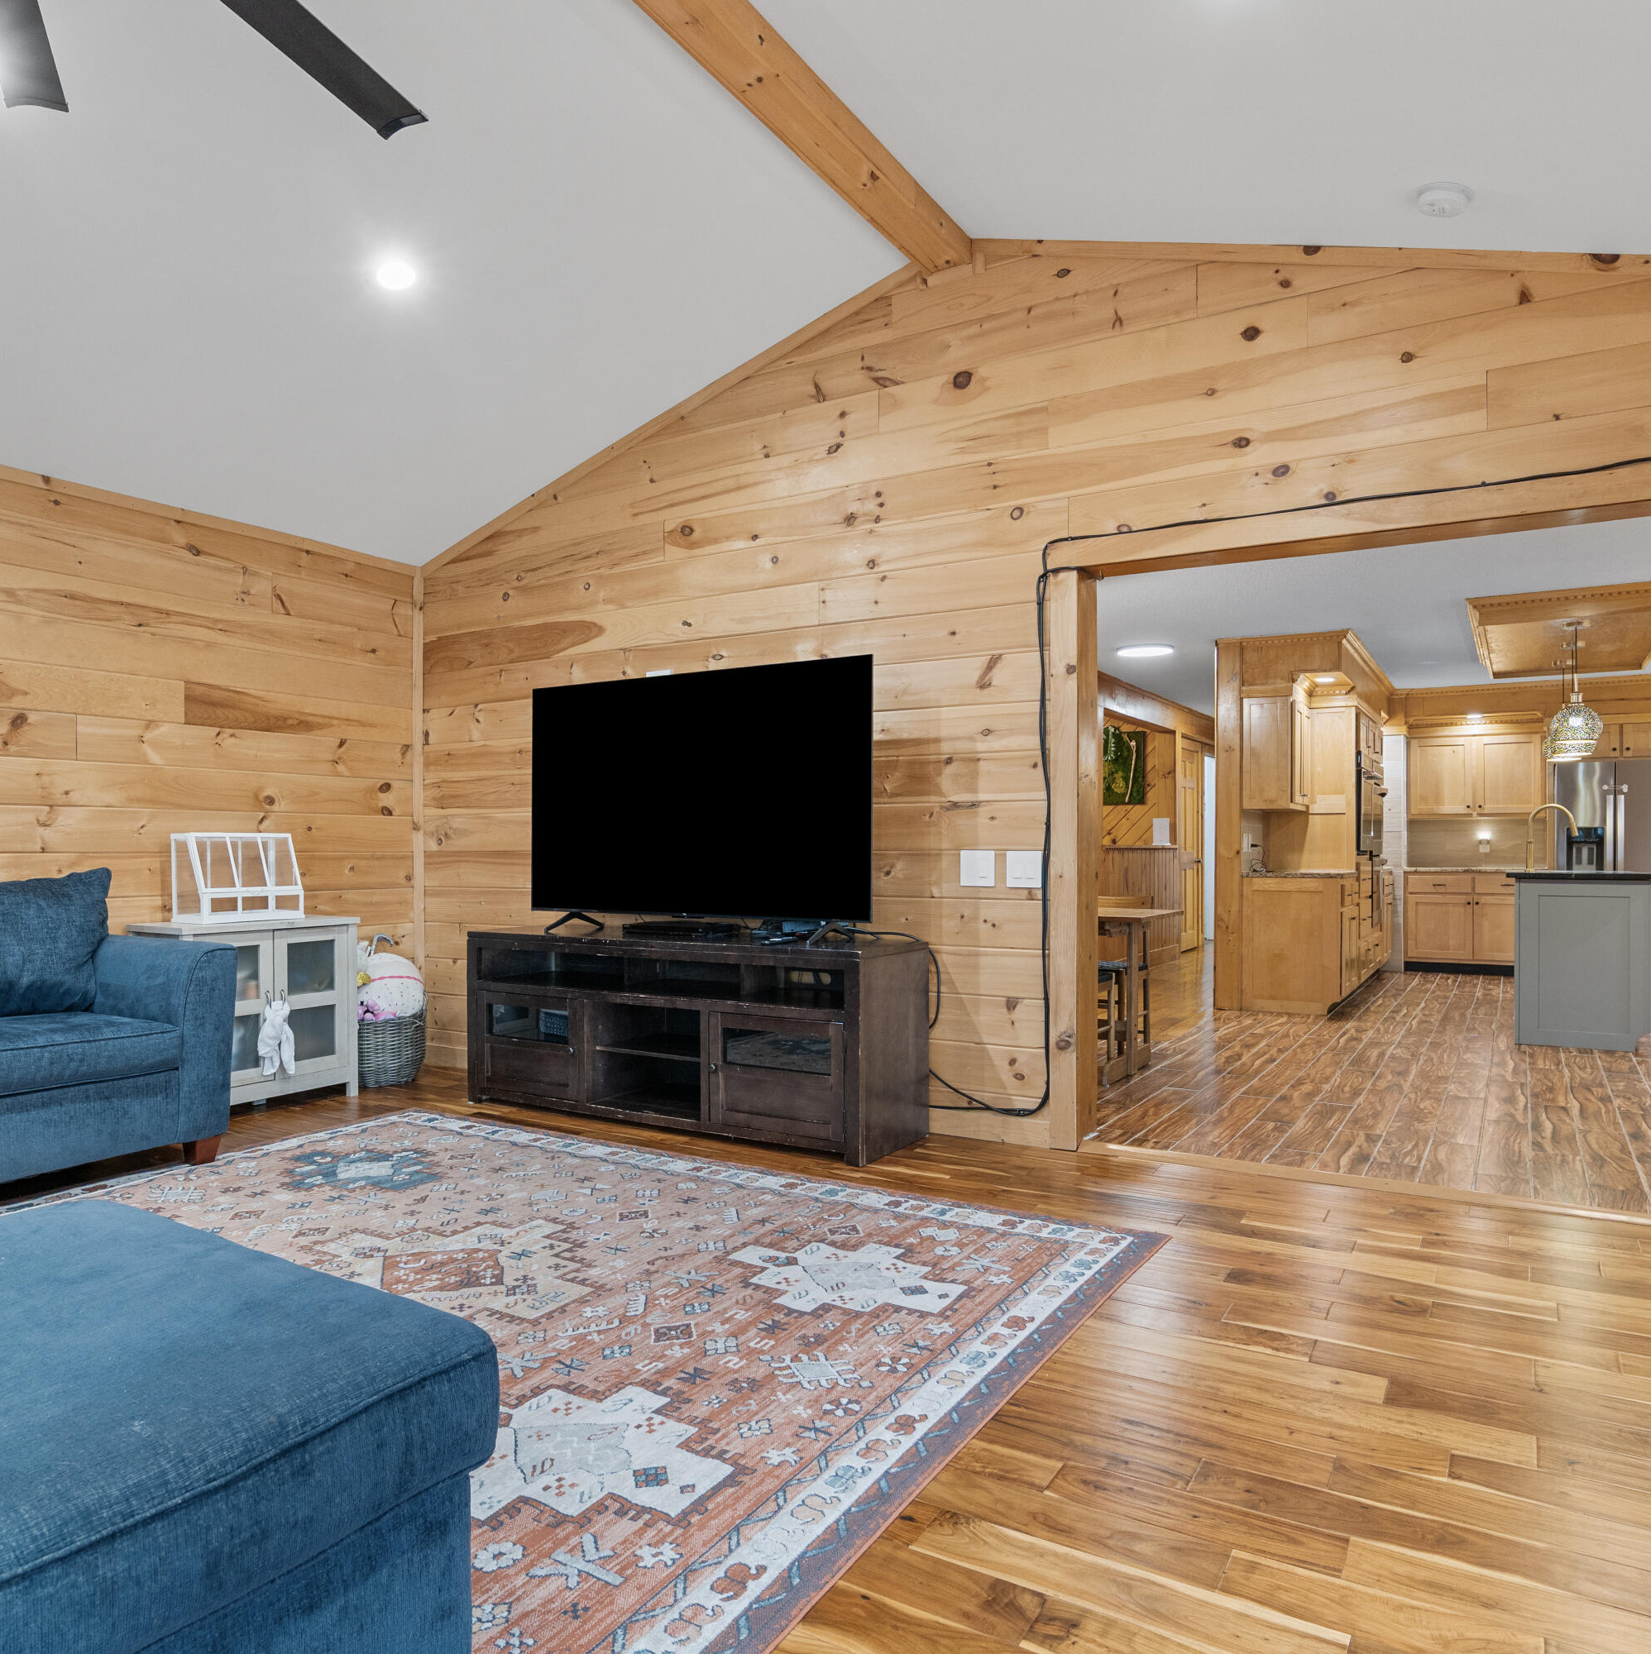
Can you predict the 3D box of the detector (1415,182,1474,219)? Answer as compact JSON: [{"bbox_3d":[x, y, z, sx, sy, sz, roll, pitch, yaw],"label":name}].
[{"bbox_3d":[1.751,-1.769,3.121,0.142,0.045,0.142,17,8,27],"label":"detector"}]

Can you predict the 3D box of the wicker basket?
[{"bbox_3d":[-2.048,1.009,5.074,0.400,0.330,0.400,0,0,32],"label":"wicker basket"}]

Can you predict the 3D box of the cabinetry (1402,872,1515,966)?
[{"bbox_3d":[5.756,0.817,9.785,1.060,0.854,0.610,-1,-1,30],"label":"cabinetry"}]

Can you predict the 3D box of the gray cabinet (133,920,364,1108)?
[{"bbox_3d":[-2.401,0.791,4.600,0.404,0.769,0.752,0,0,32],"label":"gray cabinet"}]

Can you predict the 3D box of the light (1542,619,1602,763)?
[{"bbox_3d":[4.287,-0.786,6.293,0.250,0.780,0.250,-1,-1,30],"label":"light"}]

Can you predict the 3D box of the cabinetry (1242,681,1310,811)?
[{"bbox_3d":[3.078,-0.518,7.521,0.325,0.800,0.730,0,0,33],"label":"cabinetry"}]

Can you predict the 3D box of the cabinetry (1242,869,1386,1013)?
[{"bbox_3d":[3.544,0.746,7.970,0.620,0.910,2.000,0,0,33],"label":"cabinetry"}]

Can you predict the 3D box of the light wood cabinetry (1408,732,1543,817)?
[{"bbox_3d":[5.832,-0.439,9.903,1.049,0.730,0.330,-1,-1,30],"label":"light wood cabinetry"}]

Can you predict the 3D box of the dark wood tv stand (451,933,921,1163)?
[{"bbox_3d":[-0.569,0.782,4.375,1.870,0.720,0.485,-1,-1,31],"label":"dark wood tv stand"}]

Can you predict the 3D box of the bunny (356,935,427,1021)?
[{"bbox_3d":[-2.008,0.695,5.064,0.310,0.410,0.290,0,0,-27],"label":"bunny"}]

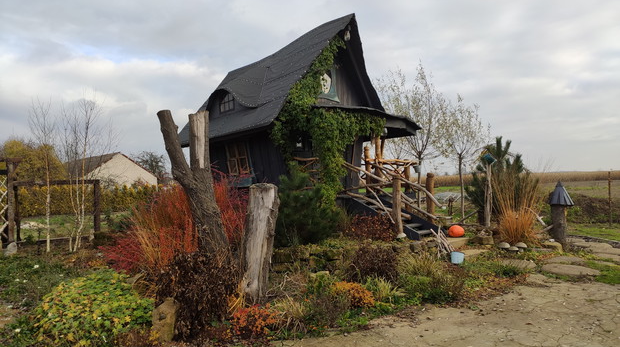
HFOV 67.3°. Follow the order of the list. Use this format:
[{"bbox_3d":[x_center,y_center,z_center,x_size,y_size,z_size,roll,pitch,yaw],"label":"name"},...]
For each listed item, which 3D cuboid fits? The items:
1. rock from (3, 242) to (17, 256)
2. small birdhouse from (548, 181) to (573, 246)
[{"bbox_3d":[-6.324,1.578,9.800,0.300,0.290,0.260,-1,-1,0],"label":"rock"},{"bbox_3d":[5.540,0.885,10.300,0.530,1.400,0.530,-1,-1,6],"label":"small birdhouse"}]

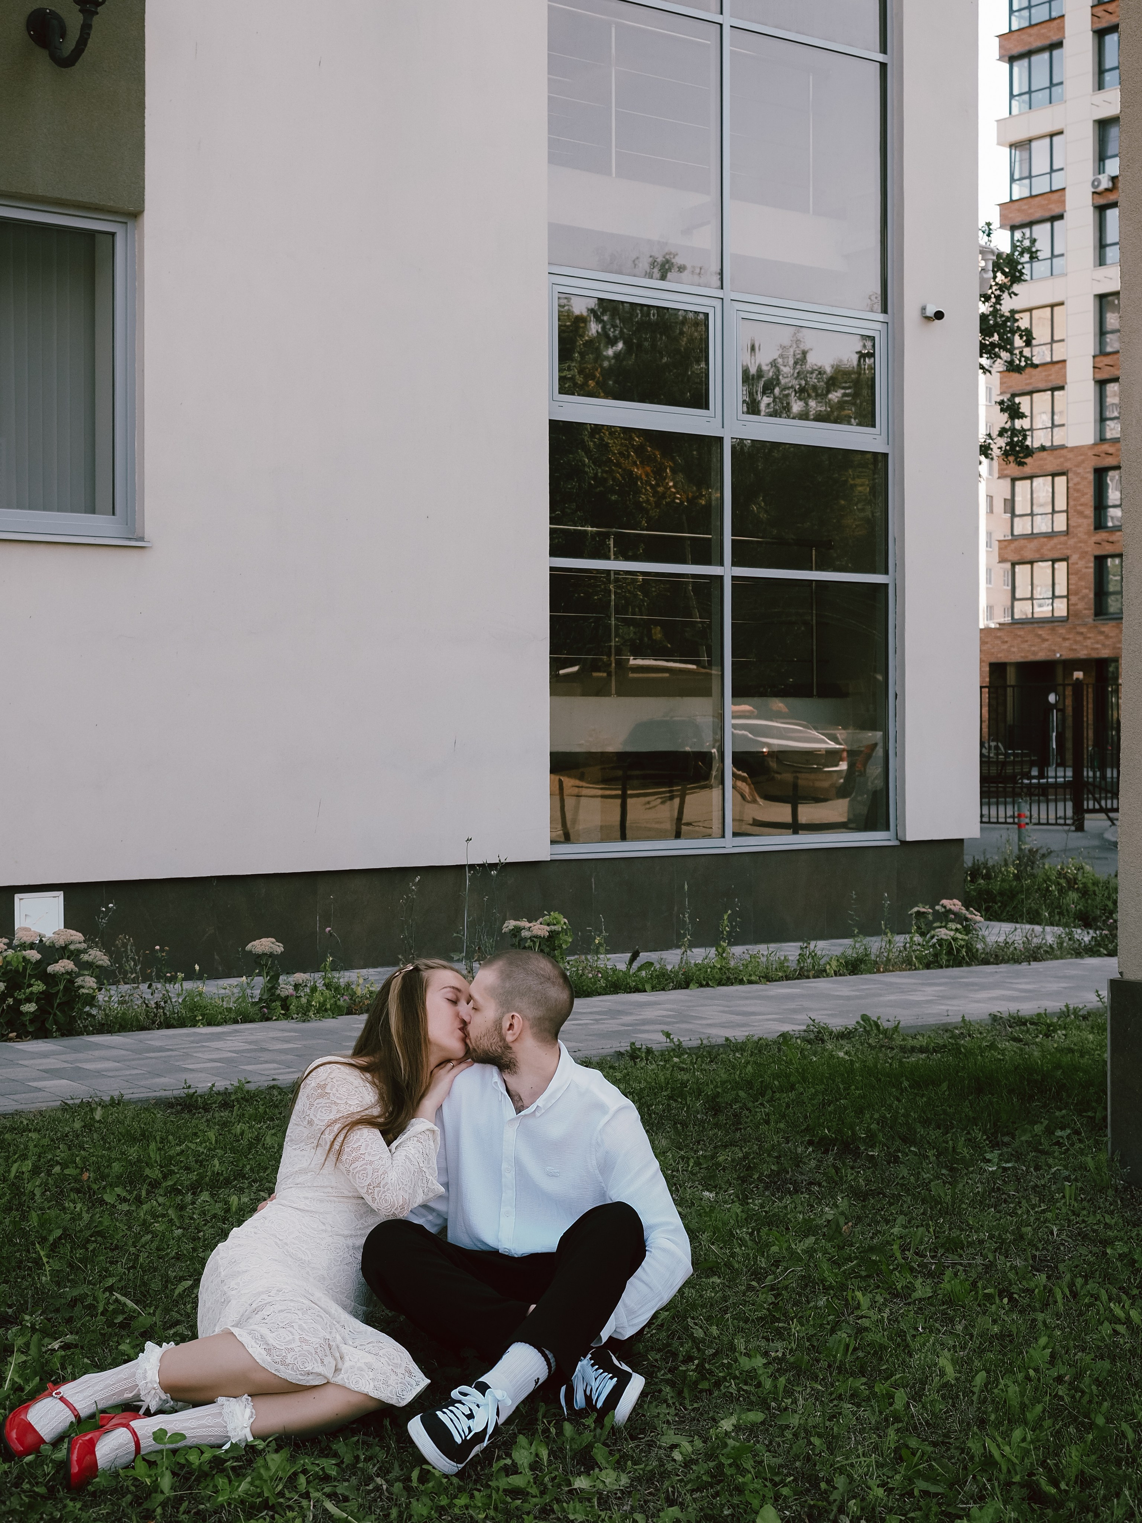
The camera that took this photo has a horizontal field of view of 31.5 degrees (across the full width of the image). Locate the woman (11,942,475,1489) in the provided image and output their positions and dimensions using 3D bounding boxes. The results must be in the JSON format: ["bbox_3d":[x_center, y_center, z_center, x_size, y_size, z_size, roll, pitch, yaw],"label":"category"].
[{"bbox_3d":[-0.645,0.825,3.880,0.840,0.840,0.620,-1,1,-40],"label":"woman"}]

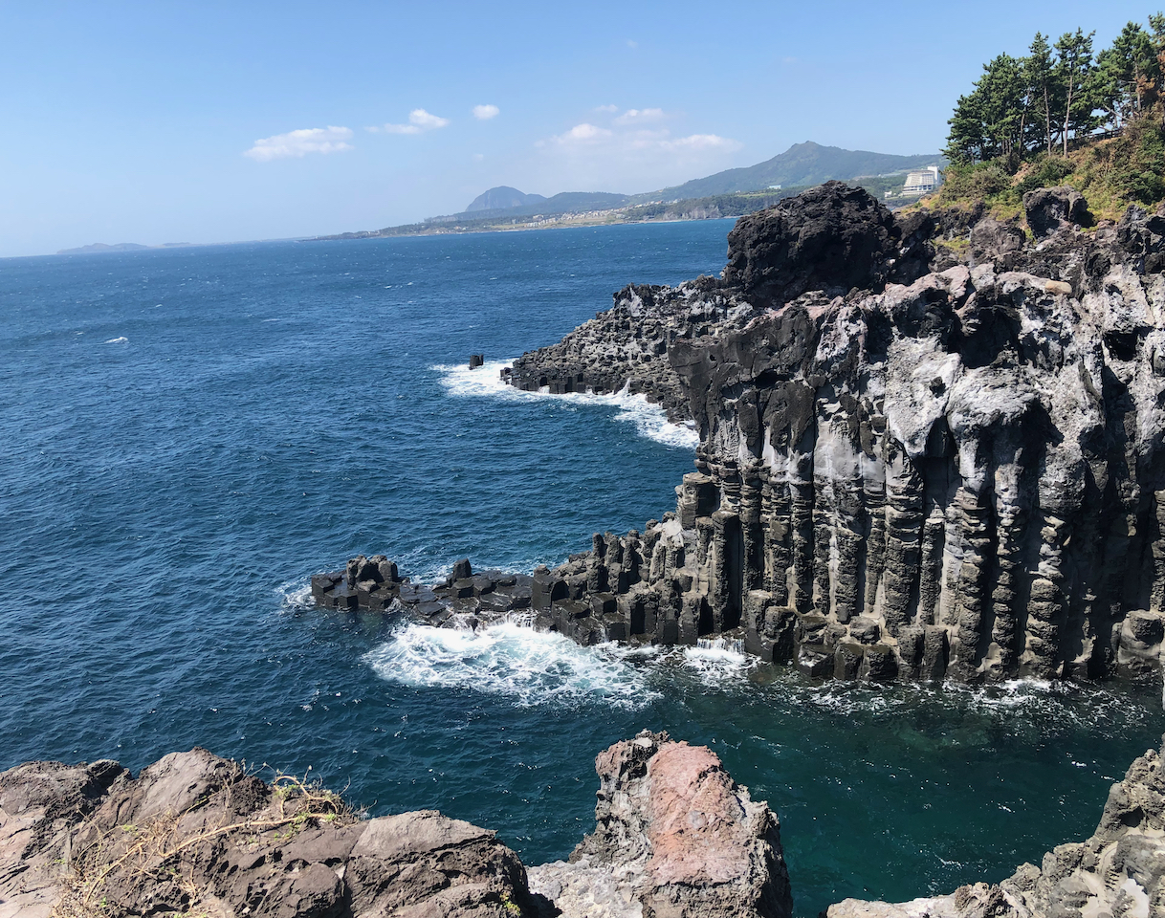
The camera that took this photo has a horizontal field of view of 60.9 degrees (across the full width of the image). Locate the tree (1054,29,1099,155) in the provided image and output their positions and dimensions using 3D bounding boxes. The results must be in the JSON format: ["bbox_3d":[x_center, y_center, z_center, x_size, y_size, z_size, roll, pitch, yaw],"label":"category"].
[{"bbox_3d":[40.672,-30.002,81.619,3.595,9.590,3.595,3,15,26],"label":"tree"}]

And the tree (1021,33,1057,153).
[{"bbox_3d":[38.518,-30.630,83.589,3.221,9.531,3.221,3,15,24],"label":"tree"}]

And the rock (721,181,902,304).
[{"bbox_3d":[12.761,-11.923,55.308,9.425,6.361,9.000,0,14,13],"label":"rock"}]

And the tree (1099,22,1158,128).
[{"bbox_3d":[44.840,-31.245,81.346,4.627,8.016,4.627,4,15,28],"label":"tree"}]

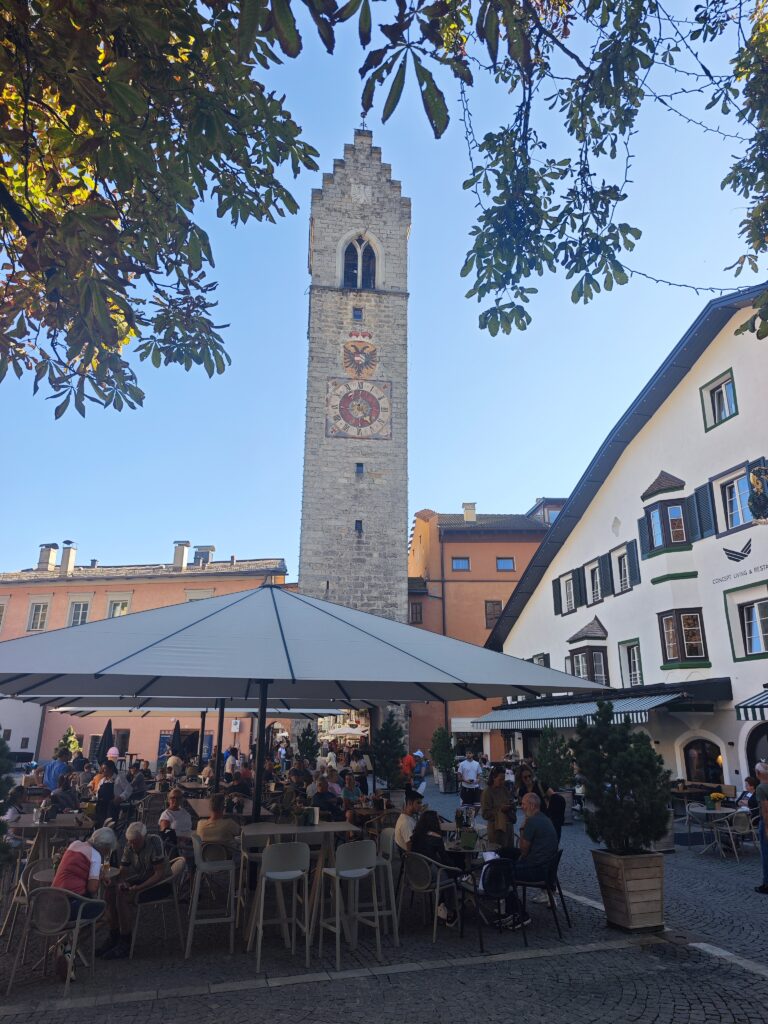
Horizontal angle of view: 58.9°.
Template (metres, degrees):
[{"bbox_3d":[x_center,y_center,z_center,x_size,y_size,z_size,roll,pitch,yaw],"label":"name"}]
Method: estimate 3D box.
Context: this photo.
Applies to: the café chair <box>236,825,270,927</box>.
[{"bbox_3d":[-1.328,4.007,7.427,0.470,1.010,0.500,4,-19,-12],"label":"café chair"}]

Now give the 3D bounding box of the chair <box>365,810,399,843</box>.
[{"bbox_3d":[0.032,5.451,11.471,0.560,0.810,0.550,9,-20,-25],"label":"chair"}]

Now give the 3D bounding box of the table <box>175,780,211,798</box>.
[{"bbox_3d":[-3.600,5.716,12.842,0.800,1.060,1.150,5,-19,-14],"label":"table"}]

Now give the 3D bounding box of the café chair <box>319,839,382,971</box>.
[{"bbox_3d":[-0.328,3.708,6.552,0.475,1.030,0.485,13,-22,-33],"label":"café chair"}]

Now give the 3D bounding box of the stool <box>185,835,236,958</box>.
[{"bbox_3d":[-1.759,3.779,6.796,0.495,1.030,0.485,9,-20,-26],"label":"stool"}]

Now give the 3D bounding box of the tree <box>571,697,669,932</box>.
[{"bbox_3d":[2.790,3.435,7.845,1.080,2.340,1.050,6,-19,-15],"label":"tree"}]

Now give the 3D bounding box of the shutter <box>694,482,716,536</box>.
[{"bbox_3d":[7.908,-0.024,16.744,0.050,1.286,0.517,6,-19,-16],"label":"shutter"}]

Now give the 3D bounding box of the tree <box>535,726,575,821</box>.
[{"bbox_3d":[4.271,6.491,16.929,0.950,2.299,0.950,-4,-19,13],"label":"tree"}]

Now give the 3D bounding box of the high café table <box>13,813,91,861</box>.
[{"bbox_3d":[-3.770,4.029,7.626,0.911,1.049,0.941,4,-19,-11],"label":"high café table"}]

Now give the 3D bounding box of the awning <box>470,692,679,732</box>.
[{"bbox_3d":[4.566,5.424,18.133,0.941,0.614,8.811,6,-19,-16],"label":"awning"}]

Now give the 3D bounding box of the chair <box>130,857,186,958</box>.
[{"bbox_3d":[-2.247,3.898,6.798,0.540,0.810,0.560,10,-20,-27],"label":"chair"}]

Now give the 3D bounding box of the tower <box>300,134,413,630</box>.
[{"bbox_3d":[-2.145,-6.281,47.927,6.900,46.000,6.900,3,-19,-7],"label":"tower"}]

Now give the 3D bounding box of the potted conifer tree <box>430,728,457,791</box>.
[{"bbox_3d":[2.155,9.020,24.725,0.900,2.337,0.900,-1,-18,5],"label":"potted conifer tree"}]

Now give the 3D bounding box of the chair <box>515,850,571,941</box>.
[{"bbox_3d":[1.743,4.158,7.523,0.535,0.812,0.544,-9,-21,27],"label":"chair"}]

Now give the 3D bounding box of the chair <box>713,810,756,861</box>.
[{"bbox_3d":[6.046,5.572,11.728,0.560,0.790,0.570,7,-19,-19],"label":"chair"}]

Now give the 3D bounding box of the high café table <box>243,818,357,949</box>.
[{"bbox_3d":[-0.815,3.720,6.768,1.140,1.060,0.830,5,-19,-13],"label":"high café table"}]

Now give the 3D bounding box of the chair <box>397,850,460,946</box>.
[{"bbox_3d":[0.483,4.036,7.255,0.560,0.790,0.570,-16,-24,40],"label":"chair"}]

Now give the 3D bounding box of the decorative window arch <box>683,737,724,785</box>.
[{"bbox_3d":[7.571,5.968,16.128,0.180,1.160,1.271,6,-19,-16],"label":"decorative window arch"}]

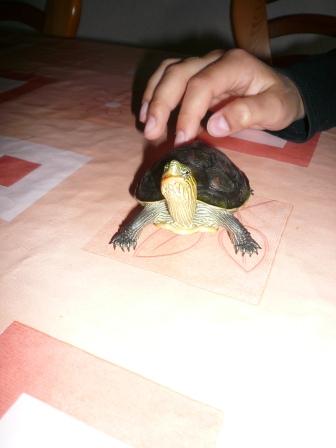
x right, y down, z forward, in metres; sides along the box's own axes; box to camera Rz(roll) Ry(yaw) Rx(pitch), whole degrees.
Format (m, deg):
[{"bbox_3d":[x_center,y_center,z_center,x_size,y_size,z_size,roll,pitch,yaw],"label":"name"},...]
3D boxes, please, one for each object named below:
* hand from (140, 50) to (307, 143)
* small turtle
[{"bbox_3d":[0.041,-0.101,0.309,0.119,0.059,0.080,-7,36,-5],"label":"hand"},{"bbox_3d":[0.019,-0.033,0.238,0.084,0.050,0.110,7,37,10],"label":"small turtle"}]

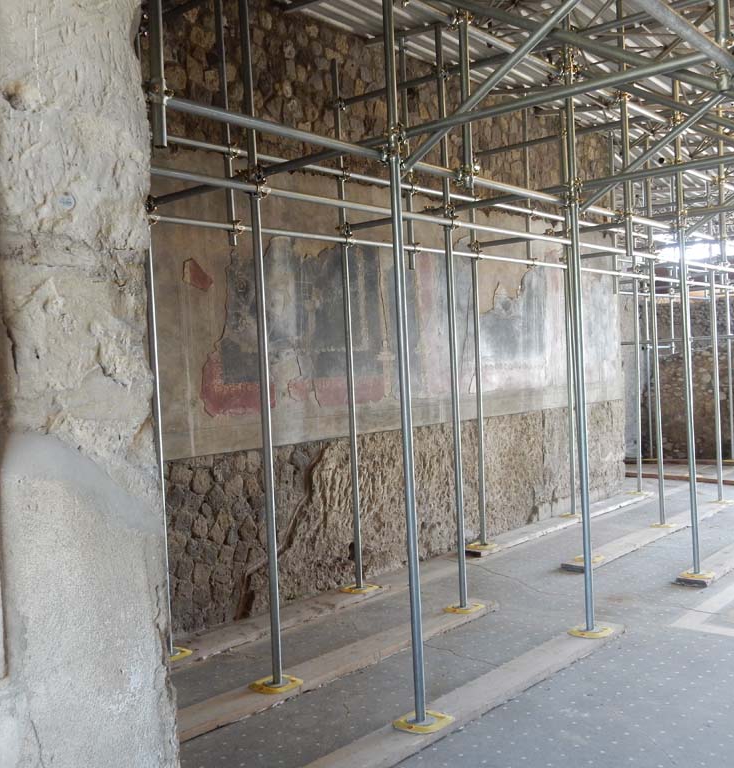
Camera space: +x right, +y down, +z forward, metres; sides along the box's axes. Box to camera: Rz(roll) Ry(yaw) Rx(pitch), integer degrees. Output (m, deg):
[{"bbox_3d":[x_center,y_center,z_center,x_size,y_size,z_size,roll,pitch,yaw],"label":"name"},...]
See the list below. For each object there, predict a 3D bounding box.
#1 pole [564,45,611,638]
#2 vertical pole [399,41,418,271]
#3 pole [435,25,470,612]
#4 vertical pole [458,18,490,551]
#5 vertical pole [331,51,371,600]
[{"bbox_3d":[1.263,-0.260,5.292,0.050,3.495,0.050,-2,1,40],"label":"pole"},{"bbox_3d":[0.323,-1.823,7.074,0.050,1.819,0.050,-2,1,40],"label":"vertical pole"},{"bbox_3d":[0.551,-0.435,5.878,0.050,3.868,0.050,-2,1,40],"label":"pole"},{"bbox_3d":[0.999,-0.922,8.300,0.055,4.950,0.055,-1,2,41],"label":"vertical pole"},{"bbox_3d":[-0.149,-0.434,6.919,0.055,4.131,0.055,-1,2,41],"label":"vertical pole"}]

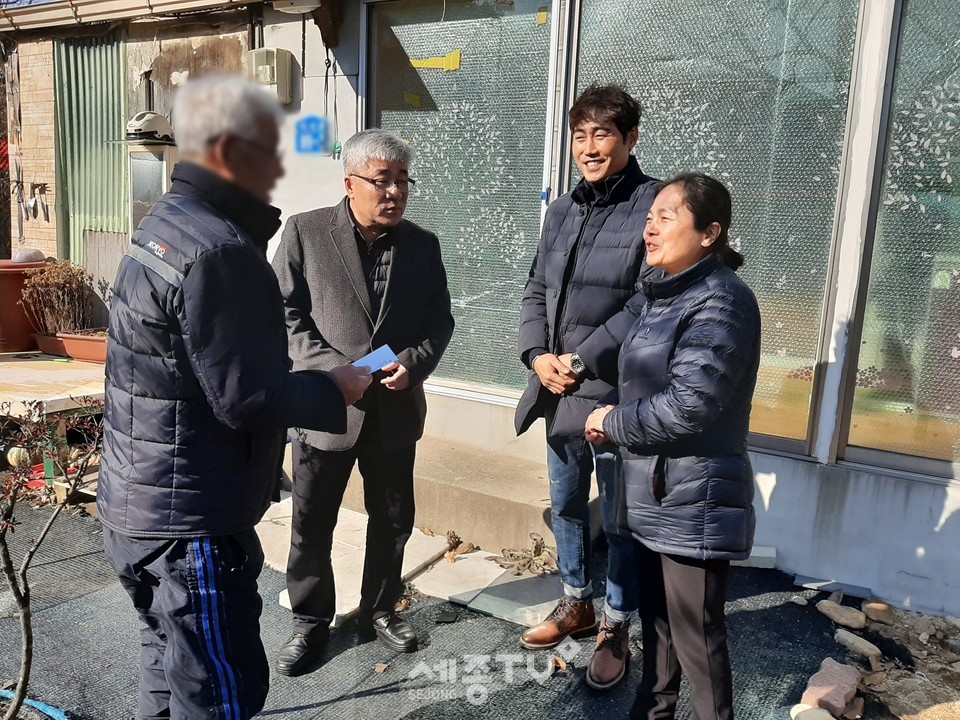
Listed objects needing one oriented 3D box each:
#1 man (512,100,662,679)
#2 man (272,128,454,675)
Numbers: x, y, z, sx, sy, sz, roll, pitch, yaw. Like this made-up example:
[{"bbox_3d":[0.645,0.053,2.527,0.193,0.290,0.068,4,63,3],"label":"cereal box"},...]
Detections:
[{"bbox_3d":[0.356,0.103,2.190,0.515,1.772,0.416,11,13,38],"label":"man"},{"bbox_3d":[-0.350,0.147,2.185,0.525,1.614,0.406,0,11,-17],"label":"man"}]

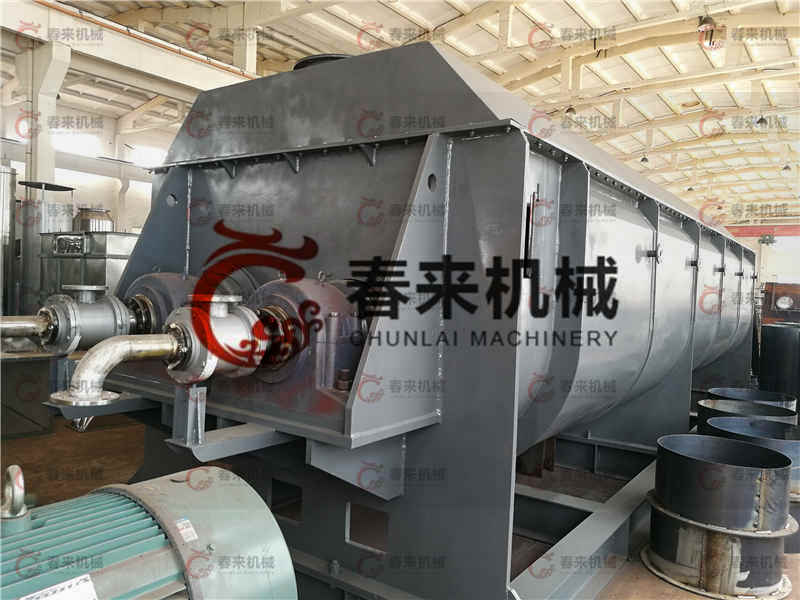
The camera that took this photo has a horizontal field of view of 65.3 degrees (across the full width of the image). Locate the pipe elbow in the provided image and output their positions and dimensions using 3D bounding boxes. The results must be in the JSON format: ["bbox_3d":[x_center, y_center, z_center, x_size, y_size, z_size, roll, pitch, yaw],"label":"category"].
[{"bbox_3d":[-0.980,0.229,2.180,0.200,0.215,0.420,3,2,35],"label":"pipe elbow"}]

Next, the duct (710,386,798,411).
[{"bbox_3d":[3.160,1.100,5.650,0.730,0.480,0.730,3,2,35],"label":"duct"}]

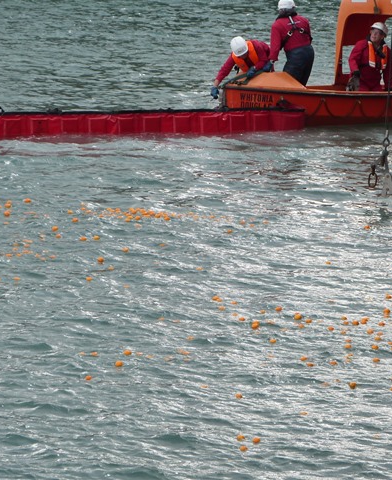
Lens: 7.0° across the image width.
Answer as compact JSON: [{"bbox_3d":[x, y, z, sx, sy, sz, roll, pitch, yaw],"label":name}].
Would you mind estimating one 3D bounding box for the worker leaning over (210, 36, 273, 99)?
[{"bbox_3d":[0.679,-2.364,45.957,0.750,1.150,0.880,6,11,30],"label":"worker leaning over"}]

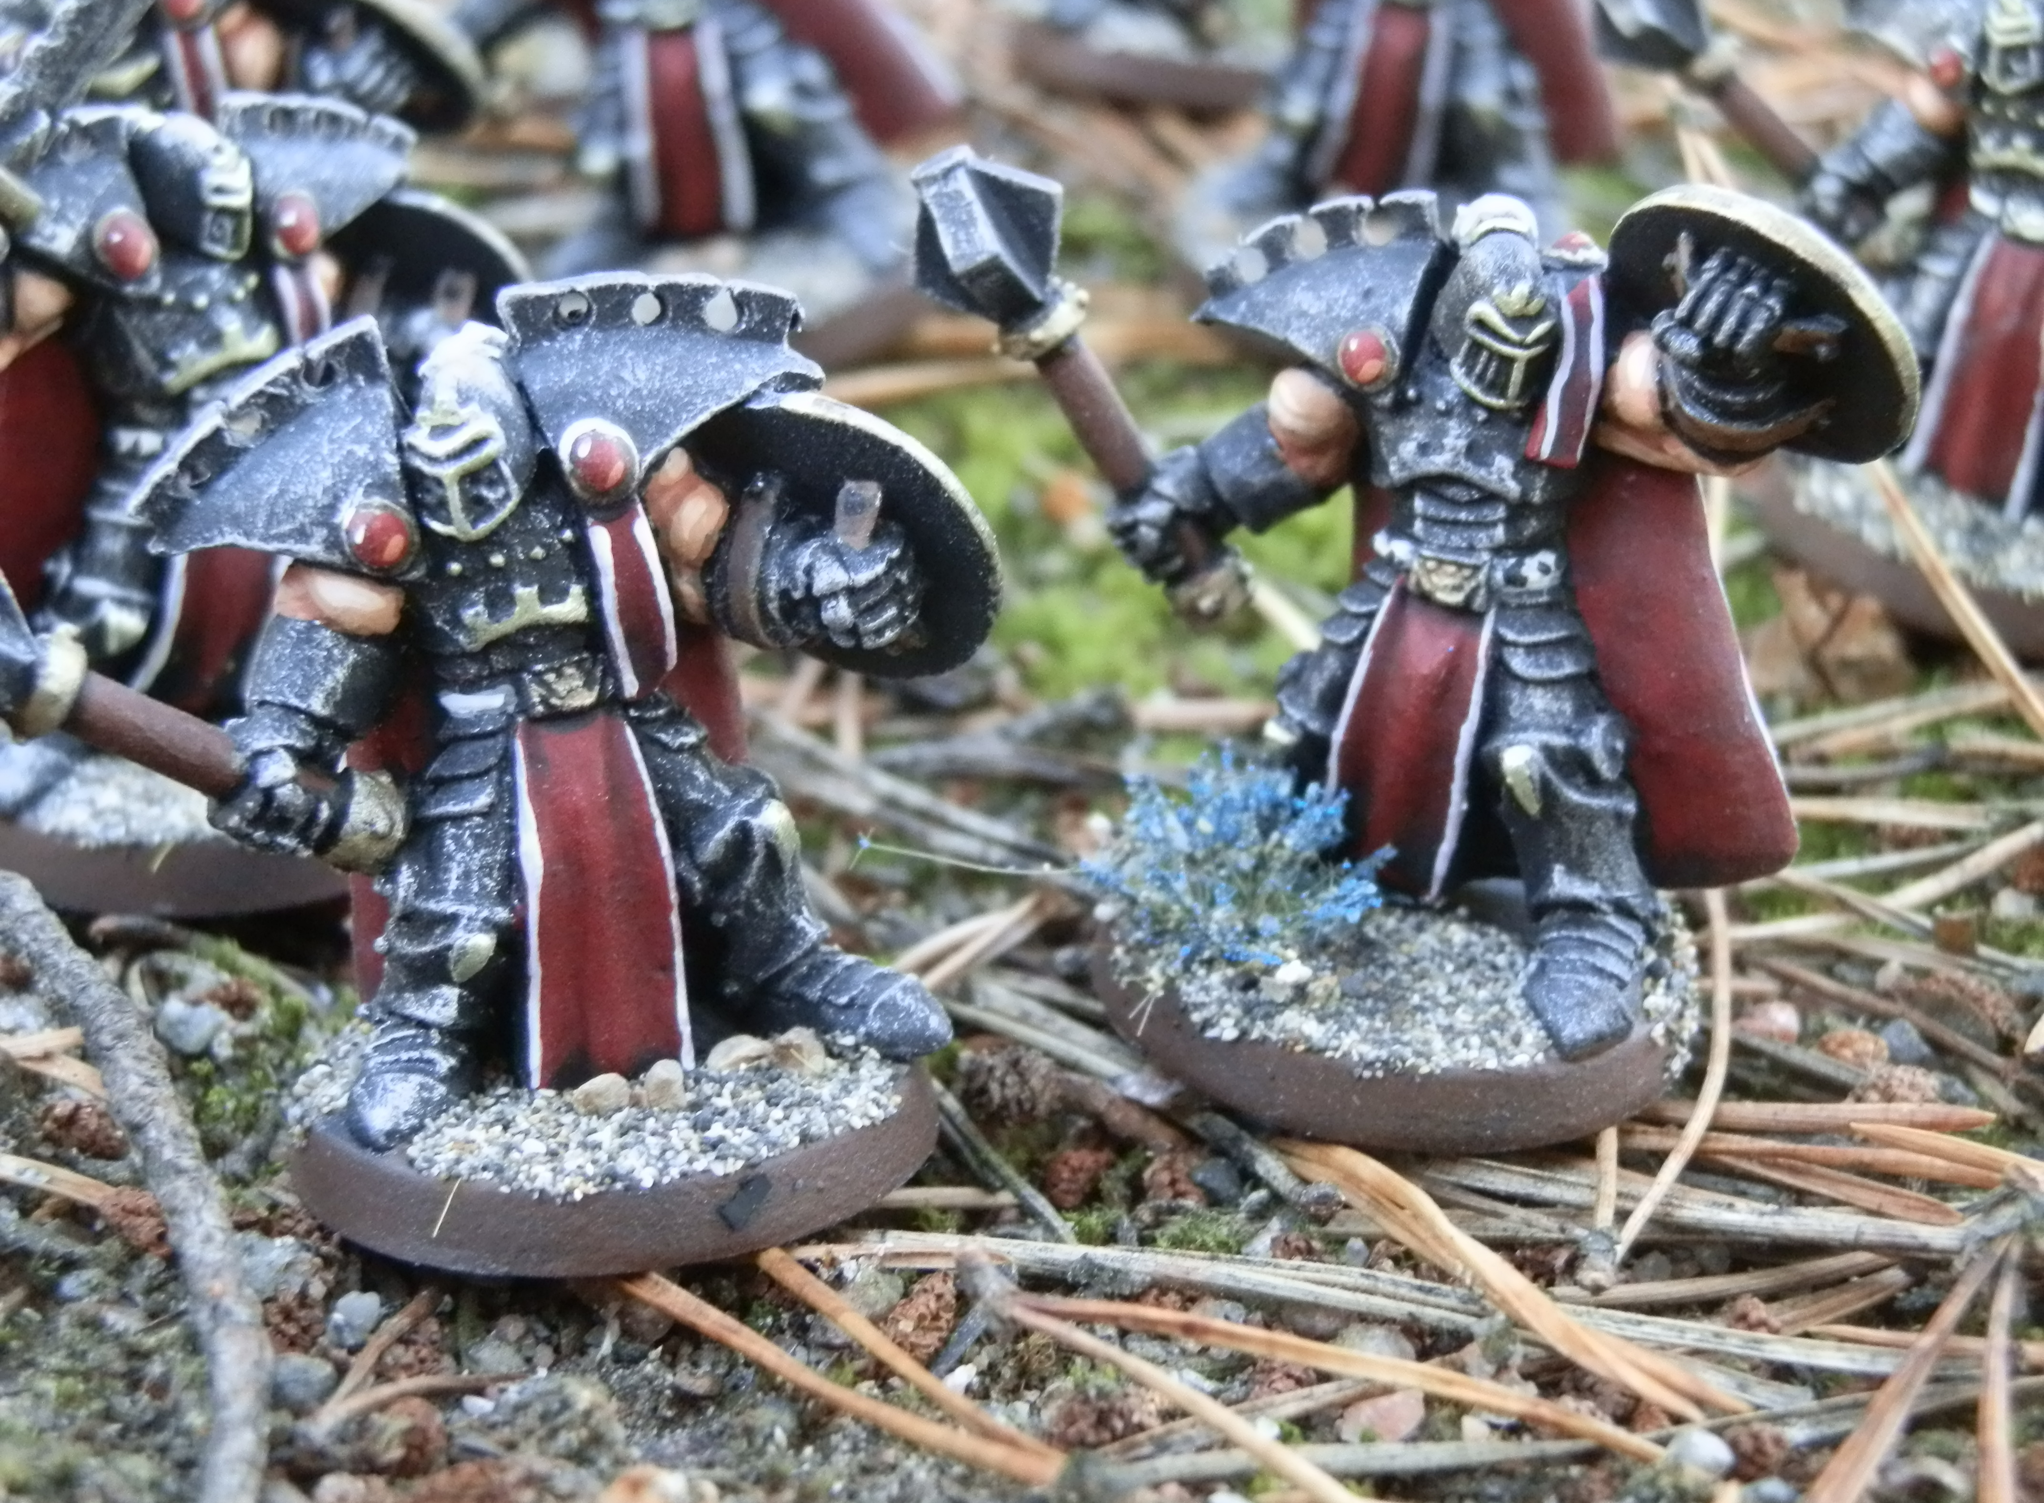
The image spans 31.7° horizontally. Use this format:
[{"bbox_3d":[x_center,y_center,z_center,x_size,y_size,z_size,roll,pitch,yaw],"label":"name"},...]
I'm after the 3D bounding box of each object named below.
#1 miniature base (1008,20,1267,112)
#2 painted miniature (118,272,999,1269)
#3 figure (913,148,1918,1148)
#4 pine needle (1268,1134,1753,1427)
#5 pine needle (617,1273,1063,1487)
[{"bbox_3d":[0.013,-0.049,0.252,0.026,0.004,0.026,0,25,0],"label":"miniature base"},{"bbox_3d":[-0.018,-0.001,0.139,0.034,0.035,0.026,-6,19,-11],"label":"painted miniature"},{"bbox_3d":[0.016,-0.006,0.149,0.040,0.037,0.026,8,23,16],"label":"figure"},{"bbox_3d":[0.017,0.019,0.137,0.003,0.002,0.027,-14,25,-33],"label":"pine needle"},{"bbox_3d":[-0.008,0.022,0.128,0.023,0.002,0.002,16,27,35],"label":"pine needle"}]

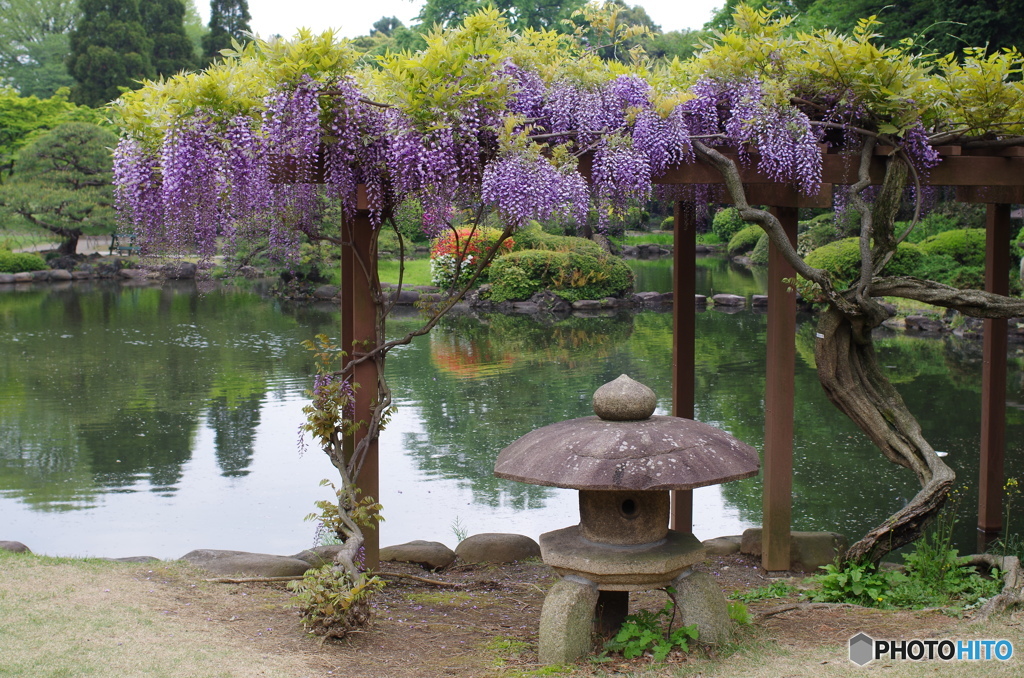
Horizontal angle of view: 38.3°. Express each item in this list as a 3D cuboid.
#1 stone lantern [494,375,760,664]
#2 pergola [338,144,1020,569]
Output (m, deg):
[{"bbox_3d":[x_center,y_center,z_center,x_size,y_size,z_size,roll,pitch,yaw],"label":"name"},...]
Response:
[{"bbox_3d":[0.456,0.683,5.863,1.048,1.083,1.048,0,5,-2],"label":"stone lantern"},{"bbox_3d":[1.166,0.048,8.030,4.399,2.155,2.541,0,5,-7],"label":"pergola"}]

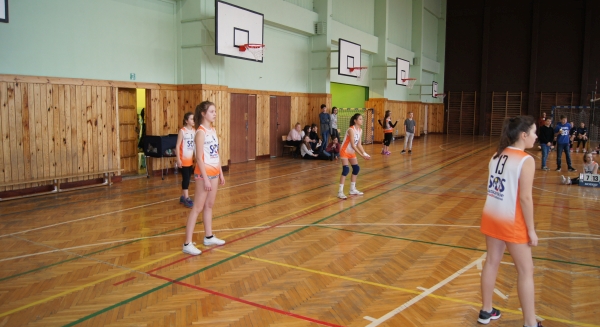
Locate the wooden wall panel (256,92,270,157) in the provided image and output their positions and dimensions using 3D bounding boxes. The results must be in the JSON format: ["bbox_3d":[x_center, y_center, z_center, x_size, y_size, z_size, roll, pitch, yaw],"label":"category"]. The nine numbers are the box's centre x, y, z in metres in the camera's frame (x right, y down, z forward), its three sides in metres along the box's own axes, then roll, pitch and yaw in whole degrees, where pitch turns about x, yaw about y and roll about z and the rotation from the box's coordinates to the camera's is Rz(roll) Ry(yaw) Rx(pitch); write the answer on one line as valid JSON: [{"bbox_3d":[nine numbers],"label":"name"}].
[{"bbox_3d":[-1.244,-1.295,15.328,0.070,2.050,0.800,4,7,31],"label":"wooden wall panel"}]

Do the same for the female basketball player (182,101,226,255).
[{"bbox_3d":[-1.085,0.153,5.106,0.360,1.700,0.450,2,7,19],"label":"female basketball player"}]

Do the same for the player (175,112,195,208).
[{"bbox_3d":[-1.913,-0.059,7.580,0.290,1.570,0.400,4,8,34],"label":"player"}]

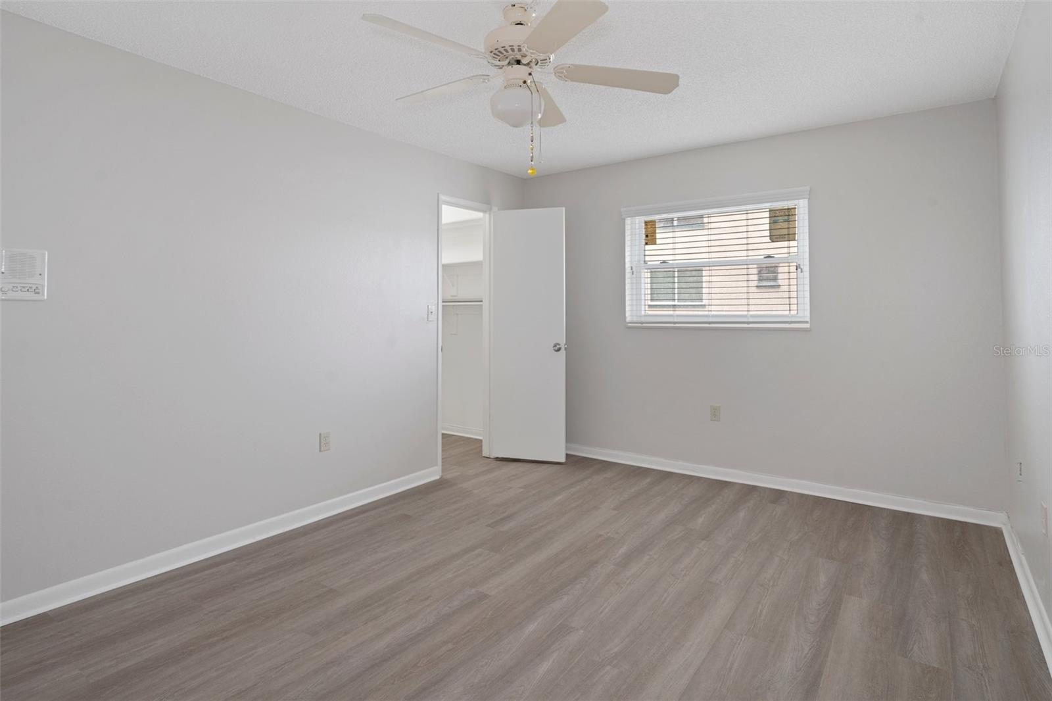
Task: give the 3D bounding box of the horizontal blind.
[{"bbox_3d":[1.335,-0.642,3.880,1.340,0.920,0.070,0,2,34],"label":"horizontal blind"}]

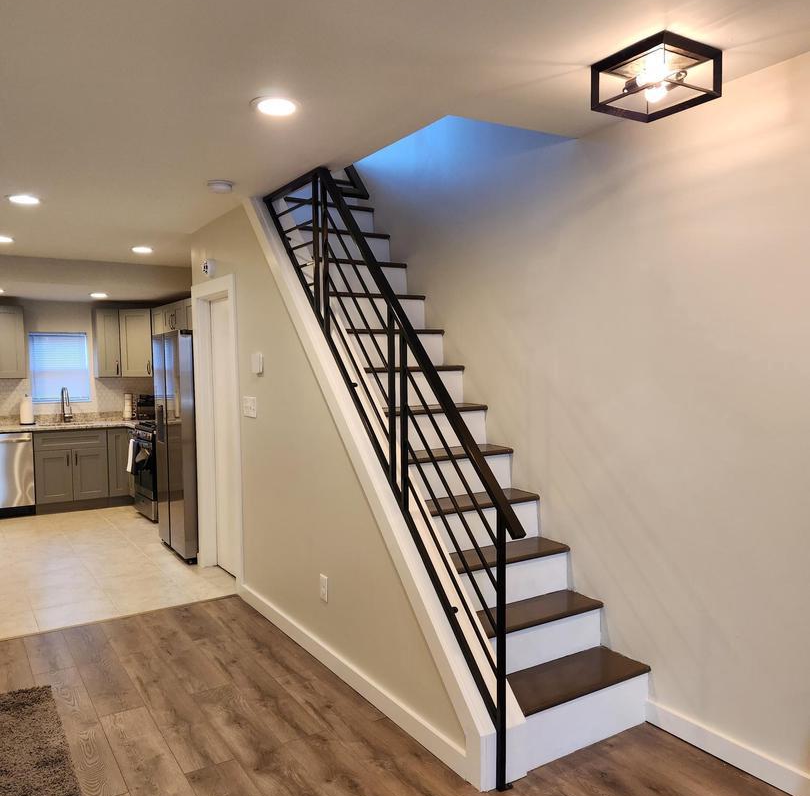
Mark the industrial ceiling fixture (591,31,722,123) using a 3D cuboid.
[{"bbox_3d":[0.827,-1.053,2.374,0.285,0.152,0.302,-2,3,-32],"label":"industrial ceiling fixture"}]

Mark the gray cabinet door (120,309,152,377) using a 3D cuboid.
[{"bbox_3d":[-2.927,-0.600,7.837,0.375,0.765,0.030,0,3,9],"label":"gray cabinet door"}]

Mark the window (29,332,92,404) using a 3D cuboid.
[{"bbox_3d":[-3.781,-0.329,7.883,0.590,0.770,0.092,-2,3,-32],"label":"window"}]

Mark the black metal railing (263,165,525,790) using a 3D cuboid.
[{"bbox_3d":[-0.224,0.106,3.367,0.059,2.526,2.310,-2,3,-32],"label":"black metal railing"}]

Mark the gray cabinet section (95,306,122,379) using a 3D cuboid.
[{"bbox_3d":[-3.376,-0.613,8.117,0.230,0.760,0.325,-3,4,-32],"label":"gray cabinet section"}]

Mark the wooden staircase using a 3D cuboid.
[{"bbox_3d":[0.005,0.024,3.721,0.901,2.649,2.441,-2,3,-32],"label":"wooden staircase"}]

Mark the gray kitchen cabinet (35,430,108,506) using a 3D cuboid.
[{"bbox_3d":[-3.573,0.709,7.643,0.688,0.770,0.585,-2,3,-32],"label":"gray kitchen cabinet"}]

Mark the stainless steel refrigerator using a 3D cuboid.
[{"bbox_3d":[-1.613,0.350,6.036,0.747,1.794,0.847,-2,3,-32],"label":"stainless steel refrigerator"}]

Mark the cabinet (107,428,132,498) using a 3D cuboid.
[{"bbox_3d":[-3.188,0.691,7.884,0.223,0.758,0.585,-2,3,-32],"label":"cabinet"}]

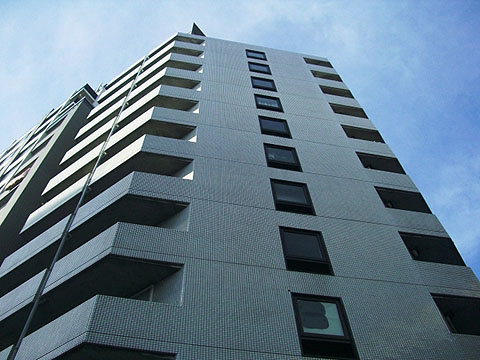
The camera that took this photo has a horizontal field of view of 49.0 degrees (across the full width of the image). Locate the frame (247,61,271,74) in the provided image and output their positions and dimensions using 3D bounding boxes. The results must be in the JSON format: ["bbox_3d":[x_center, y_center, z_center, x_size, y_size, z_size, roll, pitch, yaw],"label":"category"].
[{"bbox_3d":[1.076,-5.921,28.328,1.207,1.928,0.150,9,-62,-7],"label":"frame"}]

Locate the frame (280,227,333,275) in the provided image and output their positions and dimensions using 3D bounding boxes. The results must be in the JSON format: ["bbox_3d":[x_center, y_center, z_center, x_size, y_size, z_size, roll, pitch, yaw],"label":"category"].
[{"bbox_3d":[1.691,1.880,13.802,1.207,1.928,0.150,9,-62,-7],"label":"frame"}]

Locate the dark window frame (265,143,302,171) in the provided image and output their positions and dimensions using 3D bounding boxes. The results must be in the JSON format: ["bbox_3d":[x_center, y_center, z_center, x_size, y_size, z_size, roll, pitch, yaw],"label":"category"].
[{"bbox_3d":[1.486,-0.720,18.644,1.207,1.928,0.150,9,-62,-7],"label":"dark window frame"}]

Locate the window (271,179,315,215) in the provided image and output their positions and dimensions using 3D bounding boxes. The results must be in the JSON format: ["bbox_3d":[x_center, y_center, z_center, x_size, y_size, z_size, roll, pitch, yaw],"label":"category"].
[{"bbox_3d":[1.589,0.580,16.223,1.207,1.928,0.150,9,-62,-7],"label":"window"}]

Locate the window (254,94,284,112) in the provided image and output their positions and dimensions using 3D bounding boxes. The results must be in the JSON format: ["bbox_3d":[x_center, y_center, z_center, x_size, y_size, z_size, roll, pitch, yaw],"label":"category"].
[{"bbox_3d":[1.281,-3.321,23.486,1.207,1.928,0.150,9,-62,-7],"label":"window"}]

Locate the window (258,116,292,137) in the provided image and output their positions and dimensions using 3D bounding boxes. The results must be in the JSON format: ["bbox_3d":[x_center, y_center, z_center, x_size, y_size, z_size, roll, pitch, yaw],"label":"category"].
[{"bbox_3d":[1.384,-2.020,21.065,1.207,1.928,0.150,9,-62,-7],"label":"window"}]

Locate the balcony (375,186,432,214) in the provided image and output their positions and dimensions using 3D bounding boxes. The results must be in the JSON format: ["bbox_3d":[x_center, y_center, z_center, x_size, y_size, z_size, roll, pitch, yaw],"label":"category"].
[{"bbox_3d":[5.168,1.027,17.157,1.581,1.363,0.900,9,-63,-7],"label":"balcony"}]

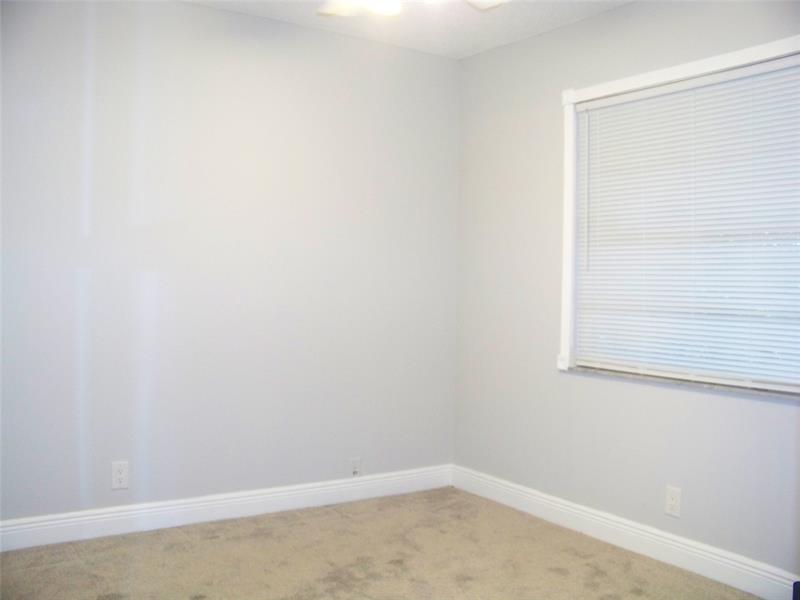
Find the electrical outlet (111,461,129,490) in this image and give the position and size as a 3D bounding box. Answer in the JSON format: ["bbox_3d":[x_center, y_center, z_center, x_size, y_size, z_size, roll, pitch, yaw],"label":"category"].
[{"bbox_3d":[-1.209,0.755,3.290,0.070,0.115,0.010,1,1,-34],"label":"electrical outlet"}]

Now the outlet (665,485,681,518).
[{"bbox_3d":[1.109,0.819,3.100,0.010,0.115,0.070,1,1,-34],"label":"outlet"}]

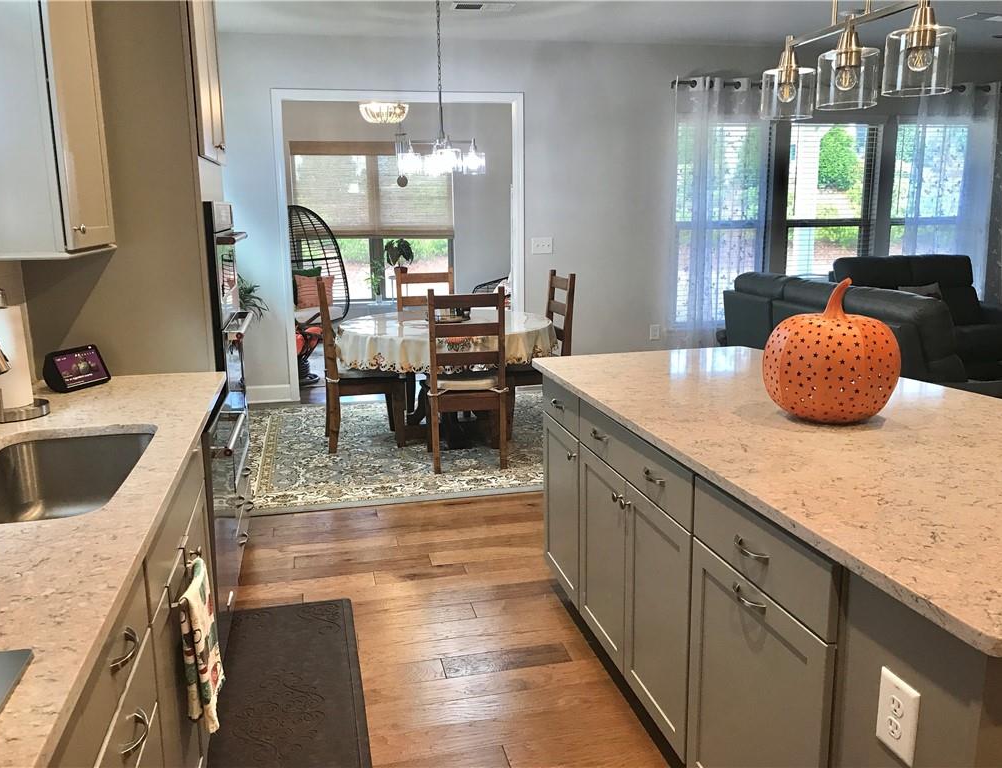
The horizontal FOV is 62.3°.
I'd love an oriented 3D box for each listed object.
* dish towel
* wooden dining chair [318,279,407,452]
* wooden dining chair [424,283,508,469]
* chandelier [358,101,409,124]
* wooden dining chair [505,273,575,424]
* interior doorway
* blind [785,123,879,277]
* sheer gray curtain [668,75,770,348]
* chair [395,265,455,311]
[{"bbox_3d":[-0.605,0.538,1.697,0.069,0.305,0.286,-3,12,-13],"label":"dish towel"},{"bbox_3d":[-0.884,-0.138,5.267,0.505,1.049,0.450,-4,12,-15],"label":"wooden dining chair"},{"bbox_3d":[-0.207,-0.059,4.834,0.450,1.049,0.505,-2,12,-8],"label":"wooden dining chair"},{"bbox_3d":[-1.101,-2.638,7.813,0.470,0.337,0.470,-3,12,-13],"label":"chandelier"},{"bbox_3d":[0.200,-0.206,5.530,0.505,1.049,0.450,-4,12,-15],"label":"wooden dining chair"},{"bbox_3d":[-0.765,-1.095,6.636,1.930,2.376,0.148,-3,12,-13],"label":"interior doorway"},{"bbox_3d":[2.942,-1.449,7.417,0.921,1.683,0.059,-3,12,-13],"label":"blind"},{"bbox_3d":[1.835,-1.322,7.037,0.851,2.435,0.119,-3,12,-13],"label":"sheer gray curtain"},{"bbox_3d":[-0.513,-0.304,6.061,0.450,1.049,0.505,-3,12,-12],"label":"chair"}]

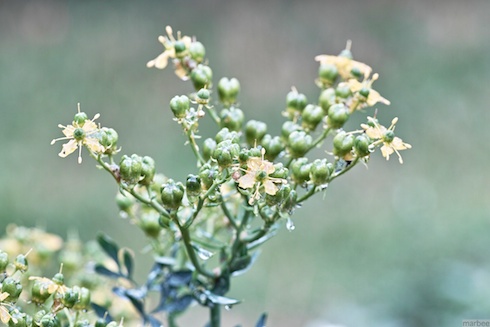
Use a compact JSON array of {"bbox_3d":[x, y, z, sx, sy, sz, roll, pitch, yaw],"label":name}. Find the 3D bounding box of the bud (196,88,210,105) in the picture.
[{"bbox_3d":[-0.014,-0.023,0.730,0.004,0.005,0.004,0,11,0],"label":"bud"}]

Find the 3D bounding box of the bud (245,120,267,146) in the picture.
[{"bbox_3d":[0.004,-0.011,0.812,0.008,0.009,0.008,3,7,0],"label":"bud"}]

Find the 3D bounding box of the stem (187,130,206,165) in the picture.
[{"bbox_3d":[-0.016,-0.005,0.732,0.002,0.013,0.002,-23,0,0],"label":"stem"}]

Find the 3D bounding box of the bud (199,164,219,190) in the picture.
[{"bbox_3d":[-0.012,0.005,0.716,0.007,0.008,0.007,0,14,0],"label":"bud"}]

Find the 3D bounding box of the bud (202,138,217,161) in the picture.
[{"bbox_3d":[-0.012,-0.005,0.735,0.006,0.008,0.006,-3,10,0],"label":"bud"}]

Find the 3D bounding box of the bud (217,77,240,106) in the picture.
[{"bbox_3d":[-0.006,-0.025,0.750,0.008,0.010,0.008,0,9,0],"label":"bud"}]

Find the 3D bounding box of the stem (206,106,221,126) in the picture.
[{"bbox_3d":[-0.012,-0.018,0.805,0.002,0.008,0.002,-35,6,0],"label":"stem"}]

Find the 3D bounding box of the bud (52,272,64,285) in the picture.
[{"bbox_3d":[-0.062,0.038,0.715,0.004,0.004,0.004,3,10,0],"label":"bud"}]

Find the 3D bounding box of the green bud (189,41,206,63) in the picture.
[{"bbox_3d":[-0.017,-0.039,0.745,0.006,0.007,0.006,-5,11,0],"label":"green bud"}]

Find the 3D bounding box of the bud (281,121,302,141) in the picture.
[{"bbox_3d":[0.016,-0.010,0.740,0.008,0.009,0.008,0,12,0],"label":"bud"}]

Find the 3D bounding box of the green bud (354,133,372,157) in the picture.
[{"bbox_3d":[0.043,-0.007,0.783,0.007,0.008,0.007,6,9,0],"label":"green bud"}]

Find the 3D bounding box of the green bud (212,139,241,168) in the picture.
[{"bbox_3d":[-0.007,-0.004,0.770,0.009,0.009,0.009,3,18,0],"label":"green bud"}]

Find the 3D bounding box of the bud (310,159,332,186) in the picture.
[{"bbox_3d":[0.026,0.003,0.715,0.007,0.008,0.007,3,16,0],"label":"bud"}]

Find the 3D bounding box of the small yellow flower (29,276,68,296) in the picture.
[{"bbox_3d":[-0.072,0.045,0.780,0.015,0.007,0.015,9,12,0],"label":"small yellow flower"}]

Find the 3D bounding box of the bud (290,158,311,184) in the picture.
[{"bbox_3d":[0.019,0.003,0.720,0.007,0.008,0.007,3,11,0],"label":"bud"}]

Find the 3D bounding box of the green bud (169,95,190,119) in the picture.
[{"bbox_3d":[-0.022,-0.019,0.725,0.007,0.008,0.007,-8,11,0],"label":"green bud"}]

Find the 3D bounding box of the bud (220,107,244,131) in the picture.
[{"bbox_3d":[-0.005,-0.017,0.810,0.009,0.009,0.009,3,9,0],"label":"bud"}]

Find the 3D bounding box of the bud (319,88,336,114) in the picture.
[{"bbox_3d":[0.029,-0.021,0.736,0.007,0.009,0.007,7,11,0],"label":"bud"}]

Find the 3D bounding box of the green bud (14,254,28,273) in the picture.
[{"bbox_3d":[-0.076,0.034,0.725,0.004,0.006,0.004,10,11,0],"label":"green bud"}]

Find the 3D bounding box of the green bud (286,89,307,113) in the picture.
[{"bbox_3d":[0.018,-0.021,0.735,0.007,0.008,0.007,11,8,0],"label":"green bud"}]

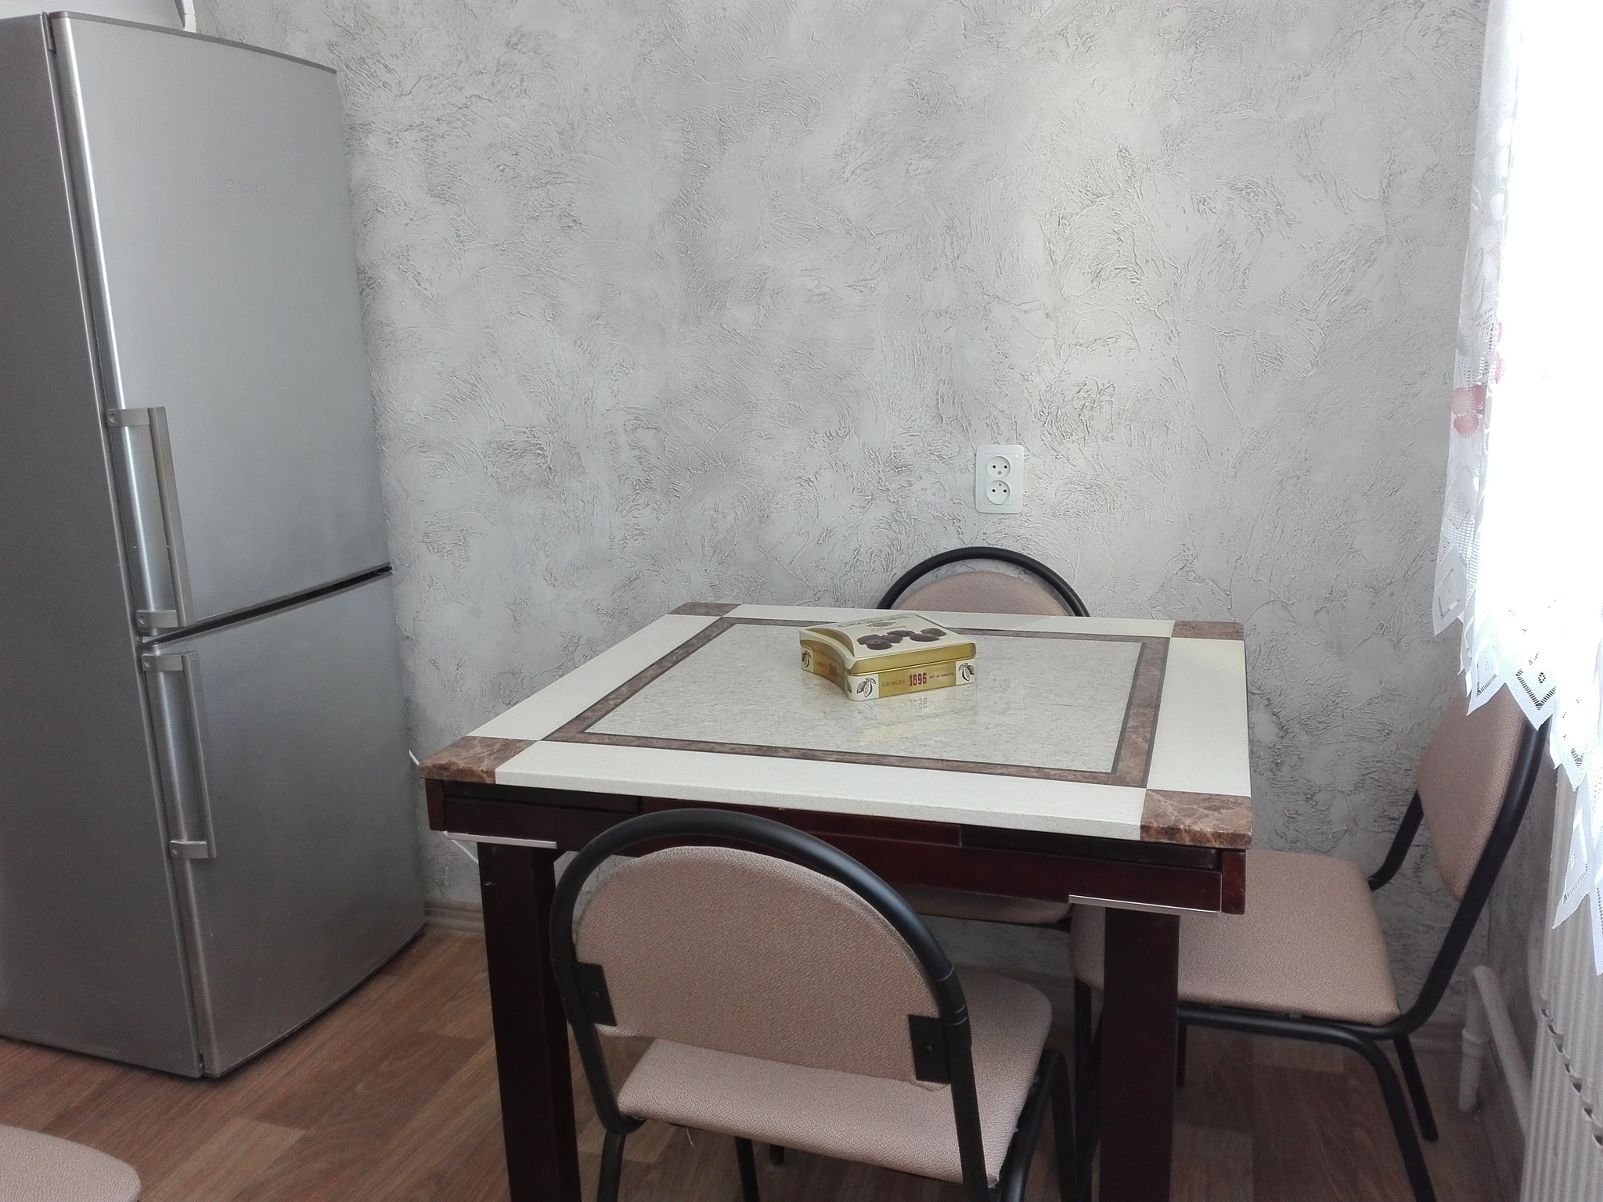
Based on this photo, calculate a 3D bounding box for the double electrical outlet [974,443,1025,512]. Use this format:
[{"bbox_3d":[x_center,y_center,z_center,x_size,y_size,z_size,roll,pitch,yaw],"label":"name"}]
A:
[{"bbox_3d":[0.333,-0.204,2.100,0.080,0.115,0.012,2,13,18],"label":"double electrical outlet"}]

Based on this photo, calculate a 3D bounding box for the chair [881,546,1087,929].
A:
[{"bbox_3d":[0.243,0.386,1.978,0.430,0.840,0.510,2,13,18],"label":"chair"}]

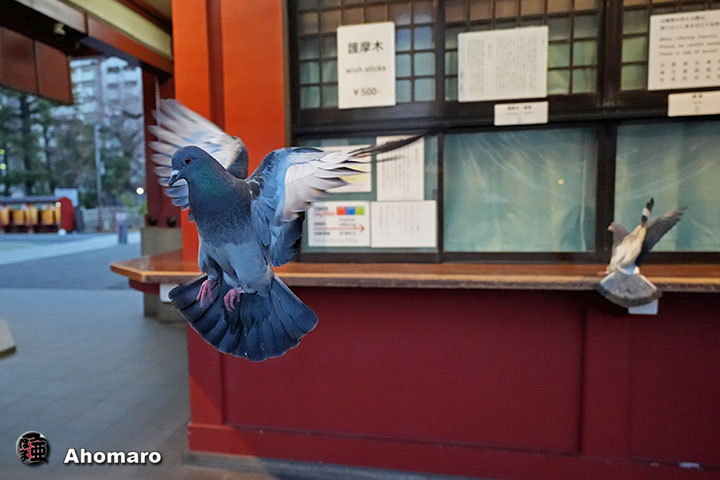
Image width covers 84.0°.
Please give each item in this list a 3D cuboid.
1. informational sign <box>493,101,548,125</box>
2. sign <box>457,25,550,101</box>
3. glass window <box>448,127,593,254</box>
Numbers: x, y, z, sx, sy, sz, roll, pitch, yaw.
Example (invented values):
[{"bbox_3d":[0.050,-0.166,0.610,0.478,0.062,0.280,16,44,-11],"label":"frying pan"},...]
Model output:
[{"bbox_3d":[0.688,-0.537,1.704,0.217,0.089,0.010,0,3,9],"label":"informational sign"},{"bbox_3d":[0.610,-0.747,1.710,0.364,0.291,0.010,0,3,9],"label":"sign"},{"bbox_3d":[0.692,-0.211,1.752,0.633,0.529,0.030,0,3,9],"label":"glass window"}]

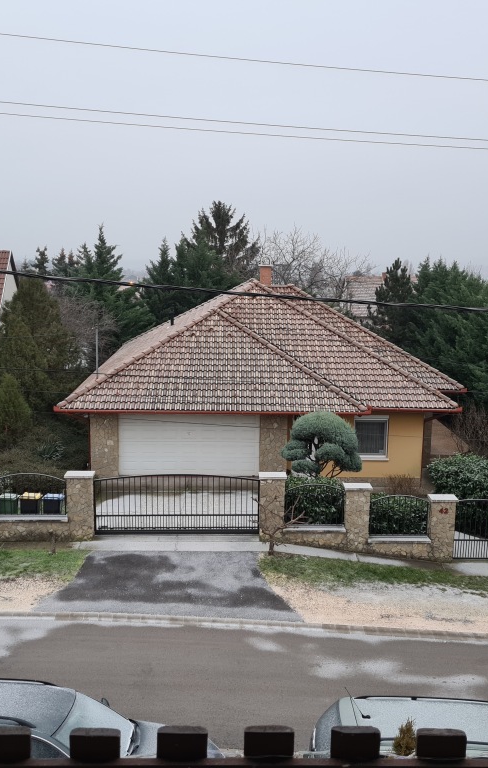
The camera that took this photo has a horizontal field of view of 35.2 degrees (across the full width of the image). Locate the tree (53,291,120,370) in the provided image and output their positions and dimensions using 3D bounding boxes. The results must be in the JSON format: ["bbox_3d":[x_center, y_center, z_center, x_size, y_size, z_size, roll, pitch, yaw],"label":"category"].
[{"bbox_3d":[-7.418,-1.757,36.434,3.340,5.310,3.340,1,9,0],"label":"tree"}]

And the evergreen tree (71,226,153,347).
[{"bbox_3d":[-7.482,-4.547,43.705,4.810,8.640,4.810,1,9,0],"label":"evergreen tree"}]

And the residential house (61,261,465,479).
[{"bbox_3d":[0.875,-1.398,30.884,13.800,6.400,15.800,1,9,-1],"label":"residential house"}]

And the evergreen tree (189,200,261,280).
[{"bbox_3d":[-1.387,-6.767,51.894,5.490,10.950,5.490,1,9,0],"label":"evergreen tree"}]

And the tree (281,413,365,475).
[{"bbox_3d":[2.144,2.021,21.712,2.290,2.600,2.000,1,9,0],"label":"tree"}]

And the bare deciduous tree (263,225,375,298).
[{"bbox_3d":[4.413,-5.139,47.743,6.970,9.100,6.970,1,9,0],"label":"bare deciduous tree"}]

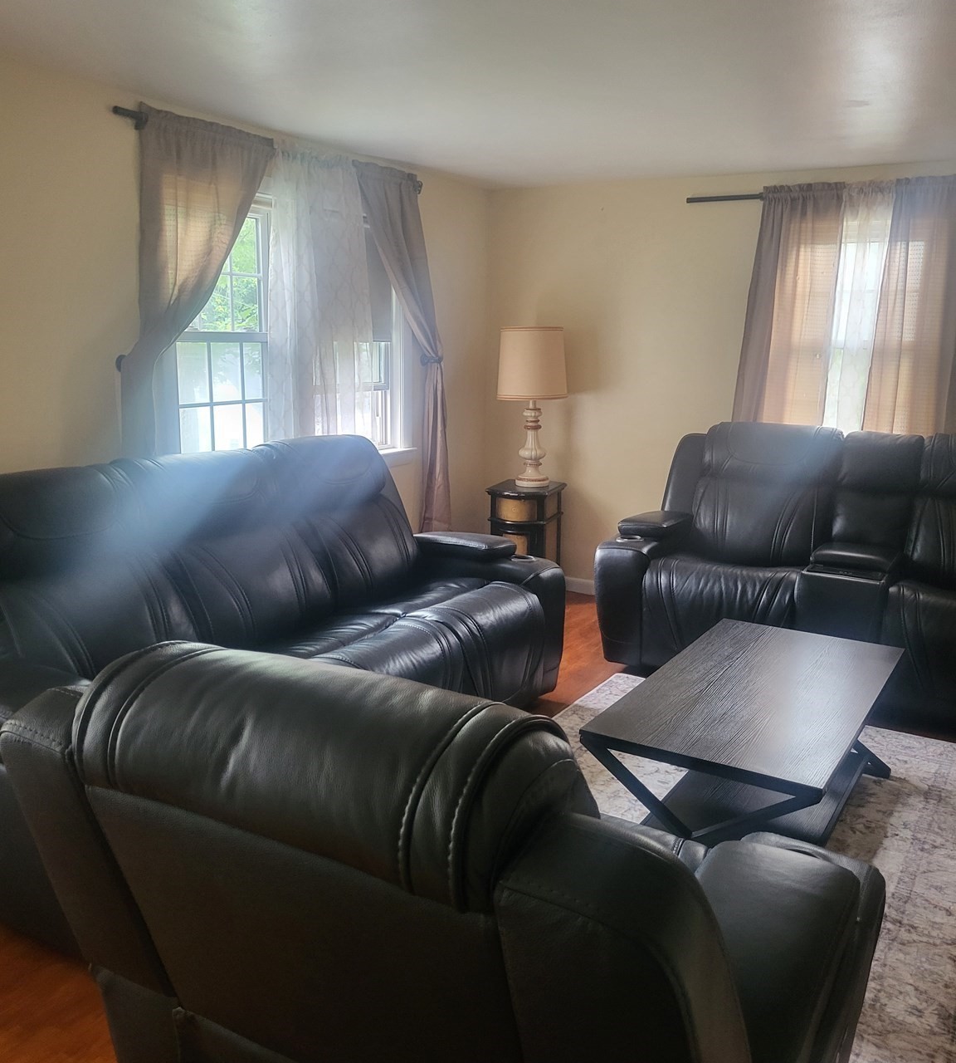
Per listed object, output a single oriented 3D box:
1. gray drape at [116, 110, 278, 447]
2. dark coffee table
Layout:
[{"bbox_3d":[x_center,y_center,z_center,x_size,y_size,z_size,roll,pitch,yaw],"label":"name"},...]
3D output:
[{"bbox_3d":[-1.016,-0.602,3.591,0.130,1.770,0.830,7,14,29],"label":"gray drape"},{"bbox_3d":[0.865,0.687,2.965,0.627,0.450,1.218,8,14,31],"label":"dark coffee table"}]

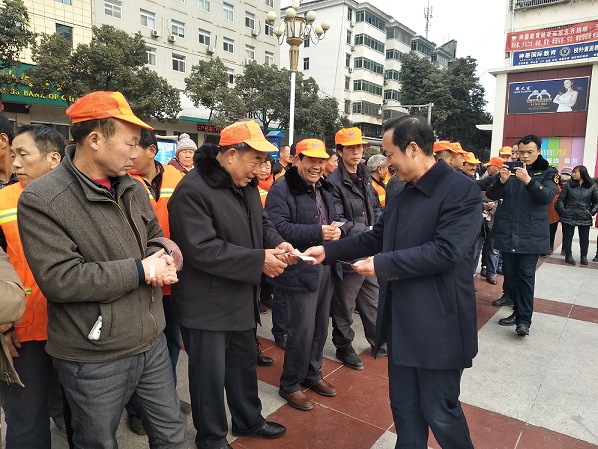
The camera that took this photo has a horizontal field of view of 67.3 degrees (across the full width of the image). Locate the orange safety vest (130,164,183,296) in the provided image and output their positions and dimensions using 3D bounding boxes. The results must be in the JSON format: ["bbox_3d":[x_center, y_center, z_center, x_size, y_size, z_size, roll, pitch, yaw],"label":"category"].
[{"bbox_3d":[-0.754,0.032,2.360,0.460,0.680,0.280,-1,7,-21],"label":"orange safety vest"}]

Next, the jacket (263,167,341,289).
[{"bbox_3d":[0.015,0.024,2.720,0.490,0.730,0.380,-2,7,-30],"label":"jacket"}]

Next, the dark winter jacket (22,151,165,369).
[{"bbox_3d":[-0.715,0.080,1.570,0.420,0.690,0.510,5,7,27],"label":"dark winter jacket"}]

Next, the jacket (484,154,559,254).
[{"bbox_3d":[2.040,-0.183,4.120,0.580,0.870,0.450,7,8,40],"label":"jacket"}]

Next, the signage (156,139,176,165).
[{"bbox_3d":[-2.545,-1.022,8.500,0.650,1.300,0.080,1,6,-5],"label":"signage"}]

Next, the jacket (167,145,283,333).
[{"bbox_3d":[-0.355,0.058,2.170,0.480,0.820,0.500,5,7,26],"label":"jacket"}]

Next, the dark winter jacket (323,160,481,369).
[{"bbox_3d":[0.423,0.138,1.820,0.580,0.790,0.500,0,7,-17],"label":"dark winter jacket"}]

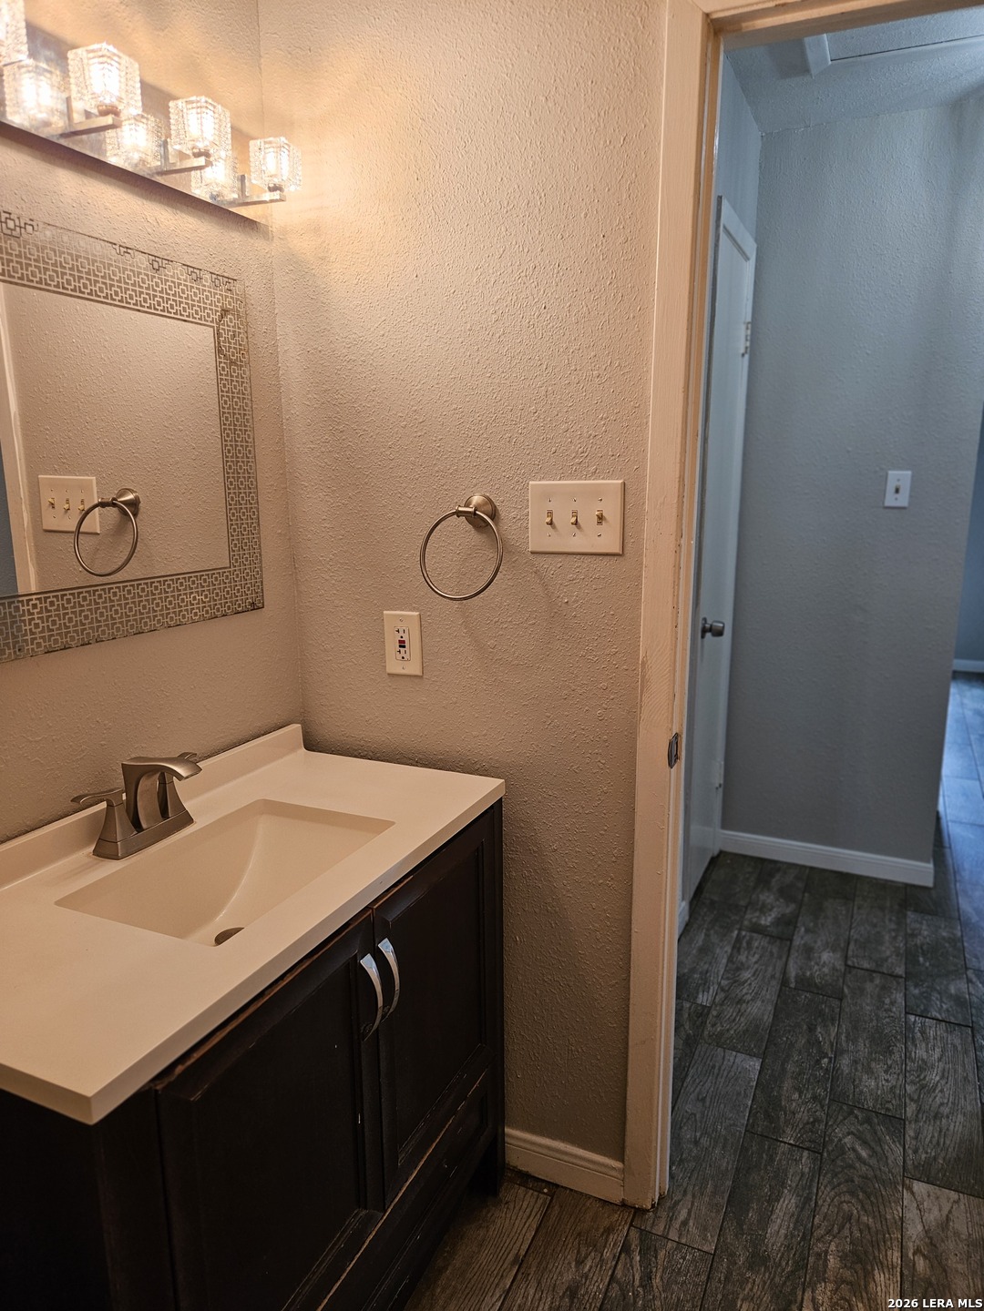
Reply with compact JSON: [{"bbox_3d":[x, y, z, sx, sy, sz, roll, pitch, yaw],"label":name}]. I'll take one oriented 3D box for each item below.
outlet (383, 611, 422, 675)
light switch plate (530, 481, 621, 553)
[{"bbox_3d":[-0.173,-0.022,1.708,0.080,0.124,0.008,5,13,23],"label":"outlet"},{"bbox_3d":[0.145,-0.239,1.520,0.172,0.124,0.016,5,13,23],"label":"light switch plate"}]

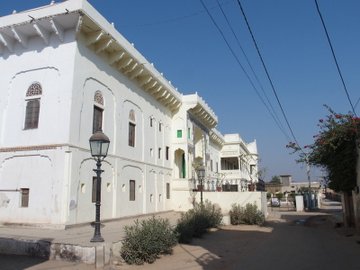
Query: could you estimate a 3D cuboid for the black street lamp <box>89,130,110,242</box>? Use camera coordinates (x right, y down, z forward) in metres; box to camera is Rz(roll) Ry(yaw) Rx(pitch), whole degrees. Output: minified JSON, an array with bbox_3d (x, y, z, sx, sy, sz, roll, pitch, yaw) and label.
[{"bbox_3d":[-2.116,1.309,7.729,0.570,2.870,0.570,-4,-12,18],"label":"black street lamp"}]

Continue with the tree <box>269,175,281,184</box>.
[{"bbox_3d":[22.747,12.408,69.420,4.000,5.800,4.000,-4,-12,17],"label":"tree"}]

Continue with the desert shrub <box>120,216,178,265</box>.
[{"bbox_3d":[-0.836,2.880,7.986,1.250,1.010,1.250,-4,-12,18],"label":"desert shrub"}]

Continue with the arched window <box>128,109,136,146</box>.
[{"bbox_3d":[-2.744,-0.373,16.520,0.200,2.120,0.780,-4,-12,18],"label":"arched window"}]

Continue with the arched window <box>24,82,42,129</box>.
[{"bbox_3d":[-6.229,-1.236,12.458,0.840,2.120,0.200,-4,-12,18],"label":"arched window"}]

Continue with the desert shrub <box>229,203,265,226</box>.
[{"bbox_3d":[3.683,4.430,16.126,1.760,1.100,1.300,-4,-12,18],"label":"desert shrub"}]

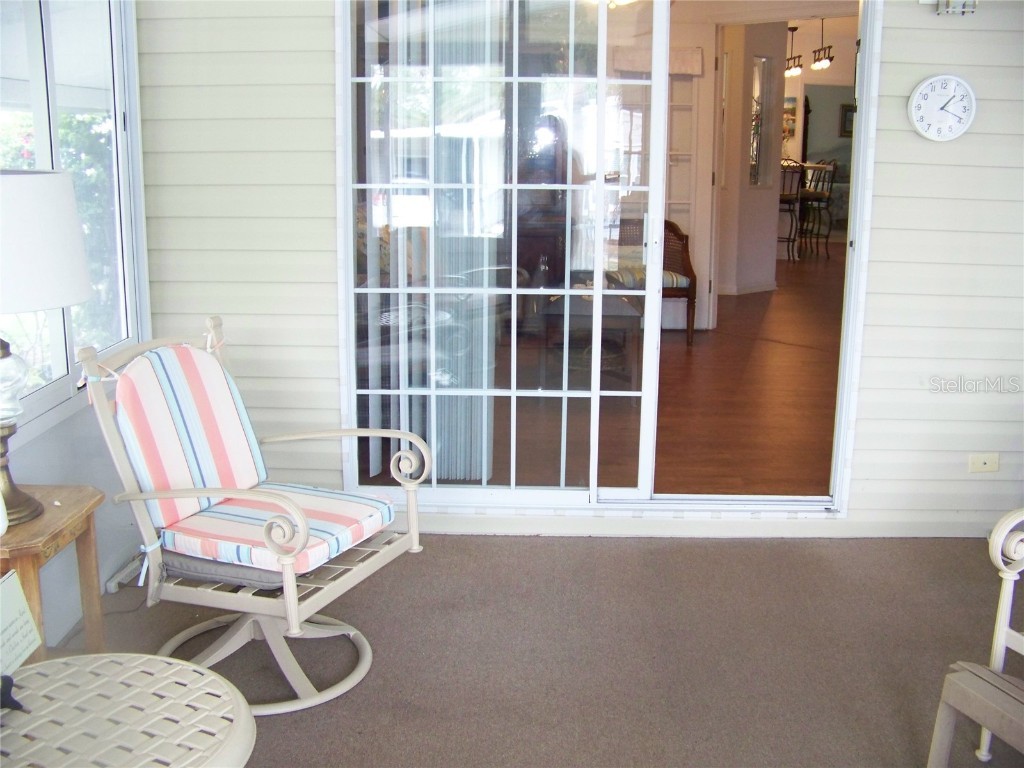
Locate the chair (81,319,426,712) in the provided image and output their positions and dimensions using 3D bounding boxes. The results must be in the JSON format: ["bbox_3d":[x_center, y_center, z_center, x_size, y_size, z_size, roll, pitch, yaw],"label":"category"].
[{"bbox_3d":[-0.661,0.328,2.798,0.720,0.930,0.660,6,14,23],"label":"chair"}]

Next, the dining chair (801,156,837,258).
[{"bbox_3d":[3.630,-2.102,12.796,0.470,1.160,0.450,1,13,1],"label":"dining chair"}]

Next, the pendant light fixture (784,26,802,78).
[{"bbox_3d":[3.460,-4.082,13.112,0.150,0.610,0.750,1,13,1],"label":"pendant light fixture"}]

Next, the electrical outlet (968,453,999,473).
[{"bbox_3d":[1.691,0.283,3.814,0.115,0.071,0.008,1,13,1],"label":"electrical outlet"}]

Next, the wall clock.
[{"bbox_3d":[1.437,-0.923,3.558,0.230,0.230,0.040,1,13,1],"label":"wall clock"}]

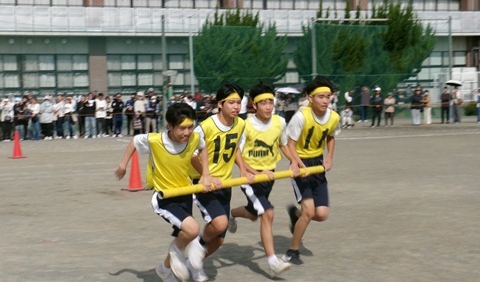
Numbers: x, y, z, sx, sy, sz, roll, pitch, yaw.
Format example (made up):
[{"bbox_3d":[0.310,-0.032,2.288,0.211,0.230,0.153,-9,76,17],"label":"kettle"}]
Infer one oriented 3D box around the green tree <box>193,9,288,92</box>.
[{"bbox_3d":[0.074,-3.562,52.622,4.500,5.650,4.300,-2,3,-11],"label":"green tree"}]

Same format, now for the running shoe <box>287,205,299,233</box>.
[{"bbox_3d":[0.496,0.711,9.800,0.100,0.280,0.120,0,-12,-37],"label":"running shoe"}]

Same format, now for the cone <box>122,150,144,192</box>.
[{"bbox_3d":[-1.718,0.479,17.850,0.390,0.690,0.390,-1,2,0],"label":"cone"}]

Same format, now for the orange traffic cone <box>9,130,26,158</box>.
[{"bbox_3d":[-5.660,0.089,27.500,0.390,0.700,0.390,1,4,45],"label":"orange traffic cone"}]

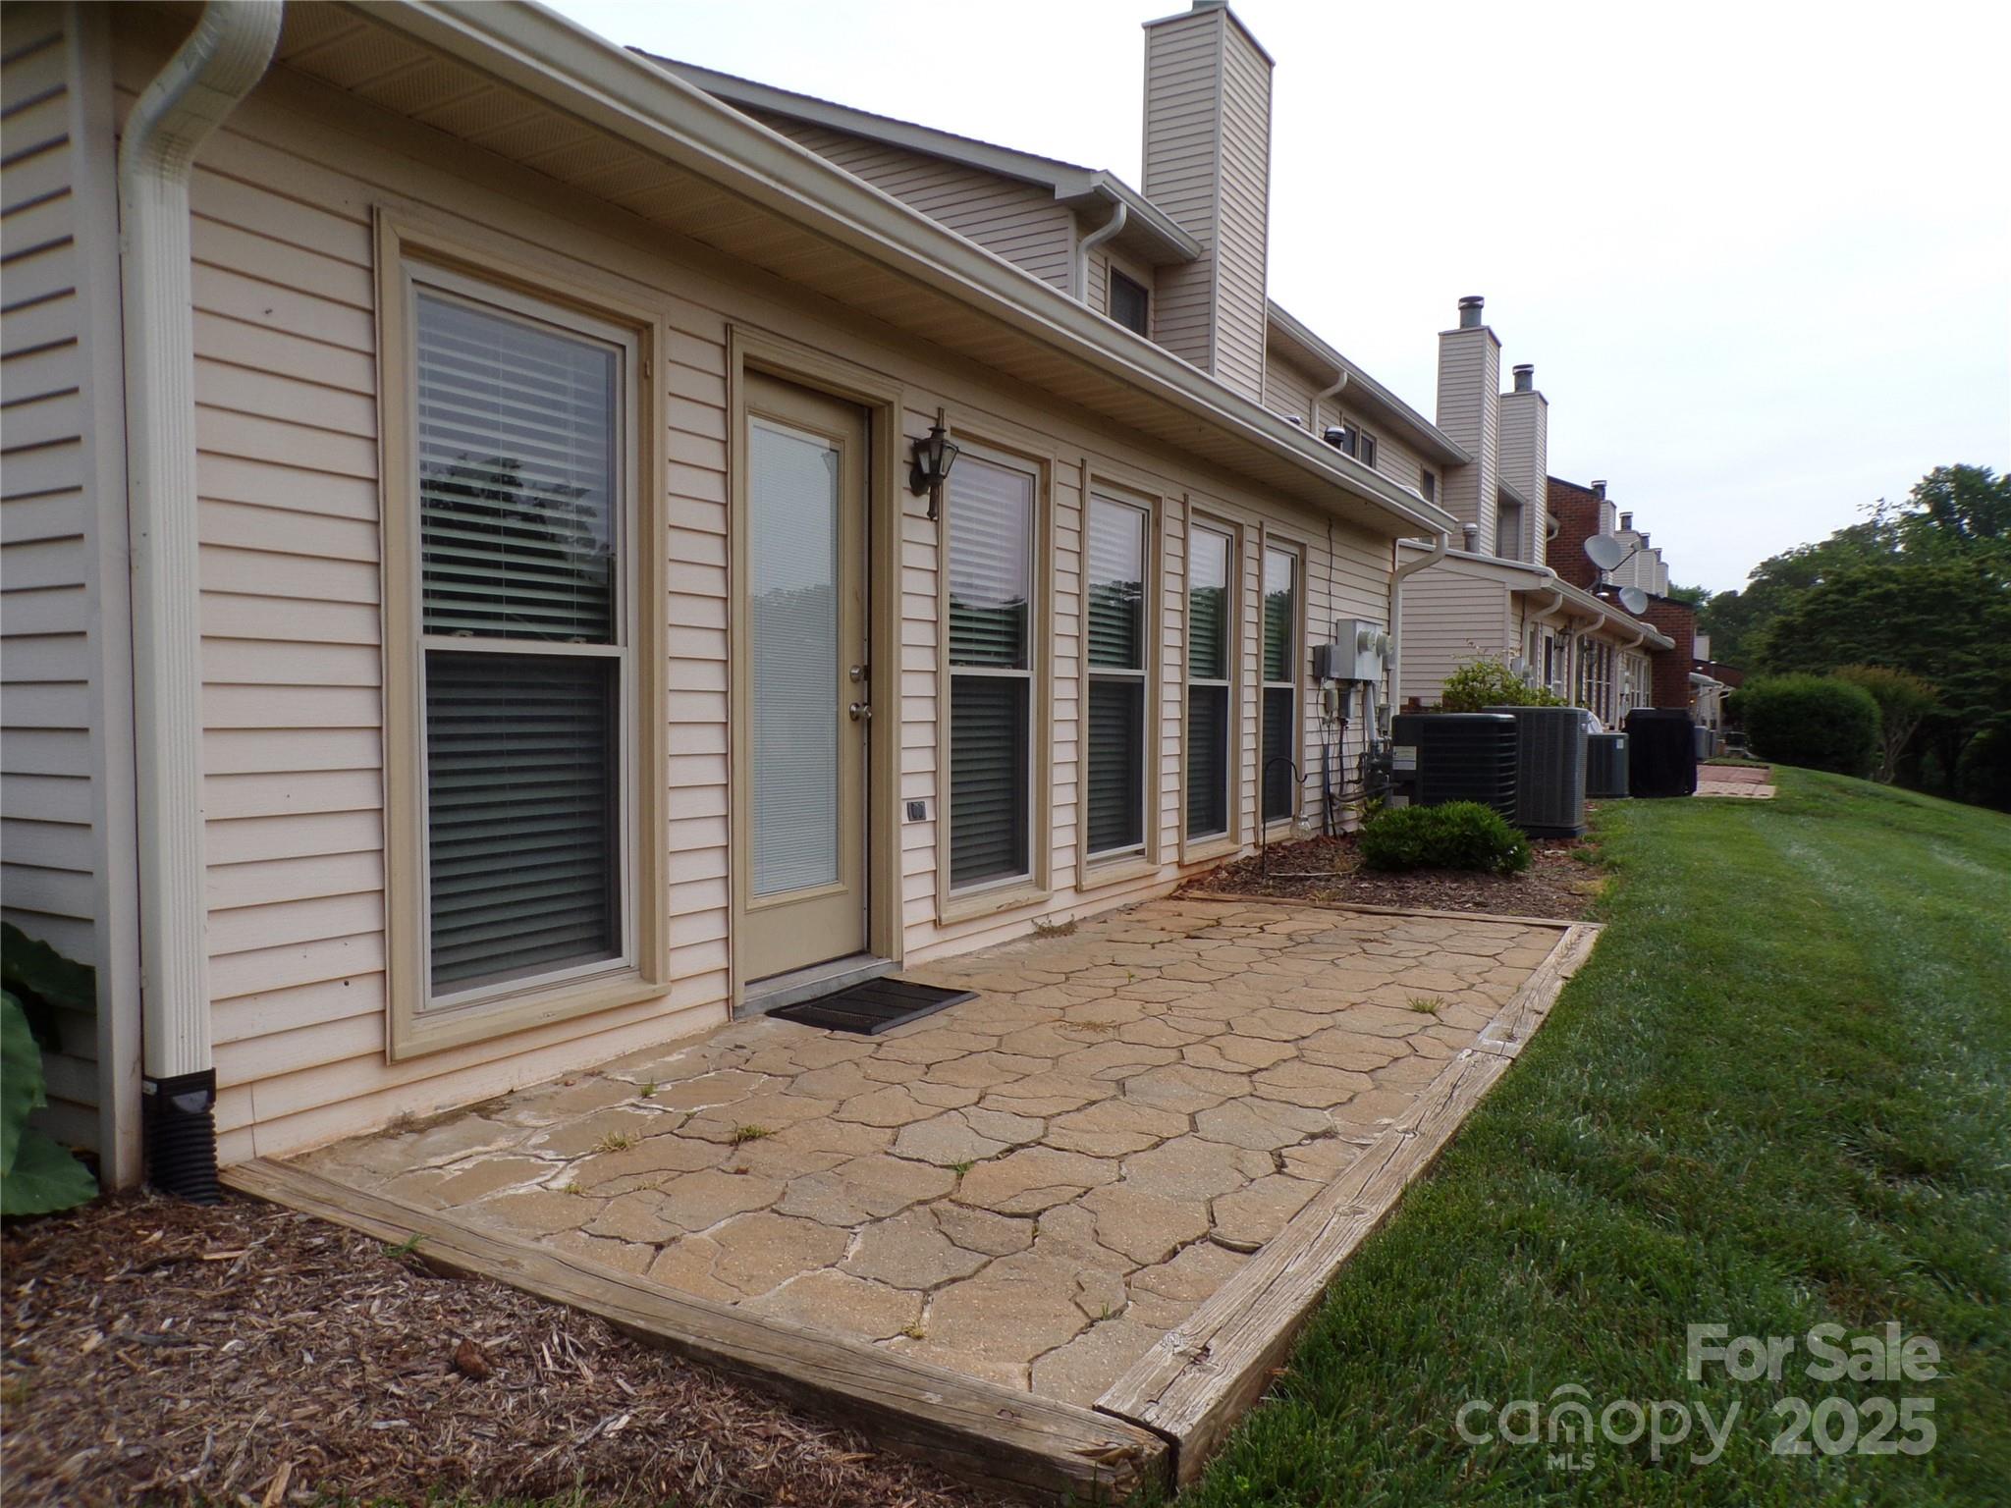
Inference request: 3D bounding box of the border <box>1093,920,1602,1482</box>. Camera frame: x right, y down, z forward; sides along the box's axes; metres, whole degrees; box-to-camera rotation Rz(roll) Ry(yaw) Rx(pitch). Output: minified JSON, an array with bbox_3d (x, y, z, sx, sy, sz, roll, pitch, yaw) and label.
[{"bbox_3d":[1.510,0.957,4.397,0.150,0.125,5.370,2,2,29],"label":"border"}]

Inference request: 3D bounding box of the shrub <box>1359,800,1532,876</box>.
[{"bbox_3d":[2.914,0.512,9.324,1.040,0.430,0.930,2,2,30],"label":"shrub"}]

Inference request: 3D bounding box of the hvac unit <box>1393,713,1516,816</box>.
[{"bbox_3d":[3.373,0.175,10.405,0.780,0.930,0.780,2,2,30],"label":"hvac unit"}]

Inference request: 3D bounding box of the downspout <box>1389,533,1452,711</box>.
[{"bbox_3d":[3.440,-0.659,11.603,0.420,2.450,0.090,2,2,30],"label":"downspout"}]

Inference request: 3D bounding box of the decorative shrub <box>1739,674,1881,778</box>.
[{"bbox_3d":[16.717,-0.599,29.027,2.800,2.140,2.600,2,2,30],"label":"decorative shrub"}]

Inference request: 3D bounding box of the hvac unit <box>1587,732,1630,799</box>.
[{"bbox_3d":[6.874,0.118,16.306,0.680,0.760,0.700,2,2,30],"label":"hvac unit"}]

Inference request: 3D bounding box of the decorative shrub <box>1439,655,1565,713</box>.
[{"bbox_3d":[5.130,-0.234,14.240,1.320,1.550,1.400,2,2,30],"label":"decorative shrub"}]

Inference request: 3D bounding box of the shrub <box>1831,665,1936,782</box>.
[{"bbox_3d":[19.199,-0.635,30.482,2.150,2.660,2.200,2,2,30],"label":"shrub"}]

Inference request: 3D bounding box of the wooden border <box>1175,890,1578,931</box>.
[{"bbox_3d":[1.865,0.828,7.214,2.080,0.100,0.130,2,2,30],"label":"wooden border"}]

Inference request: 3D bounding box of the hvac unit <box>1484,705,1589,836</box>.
[{"bbox_3d":[4.359,0.128,11.475,0.720,1.020,0.720,2,2,30],"label":"hvac unit"}]

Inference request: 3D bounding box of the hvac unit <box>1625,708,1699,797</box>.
[{"bbox_3d":[7.494,0.000,15.974,0.700,0.990,0.650,2,2,30],"label":"hvac unit"}]

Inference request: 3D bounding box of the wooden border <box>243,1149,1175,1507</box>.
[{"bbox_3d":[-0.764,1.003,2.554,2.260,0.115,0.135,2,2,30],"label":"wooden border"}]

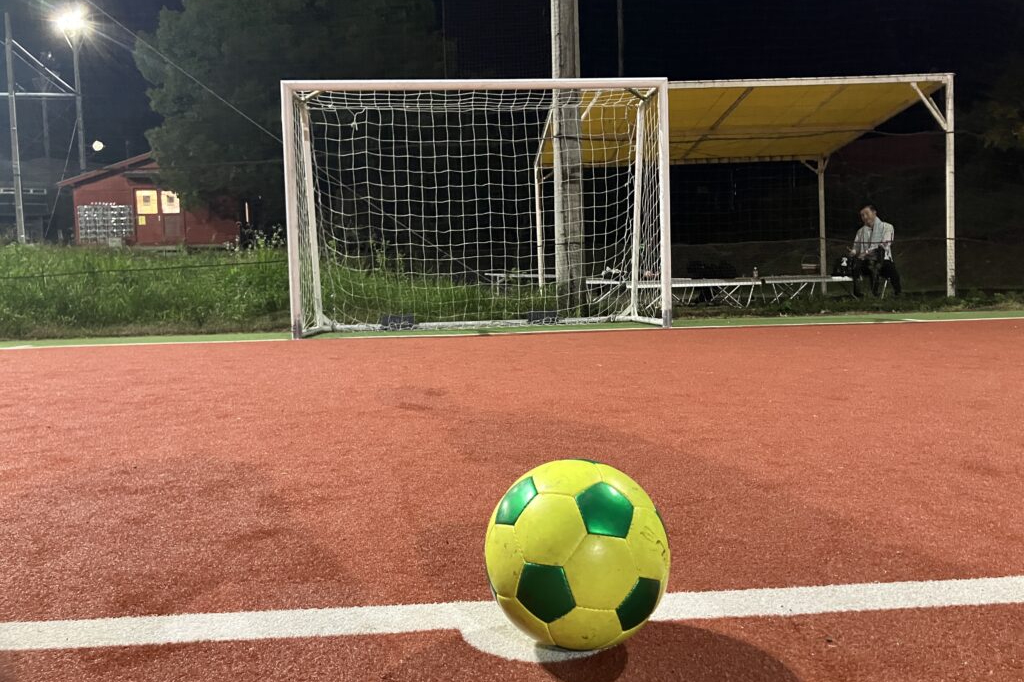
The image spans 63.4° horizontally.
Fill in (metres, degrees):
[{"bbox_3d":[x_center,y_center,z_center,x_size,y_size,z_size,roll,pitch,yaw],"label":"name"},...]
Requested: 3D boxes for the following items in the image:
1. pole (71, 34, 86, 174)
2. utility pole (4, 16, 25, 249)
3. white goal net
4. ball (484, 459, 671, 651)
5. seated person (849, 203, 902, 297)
[{"bbox_3d":[-17.494,-8.256,33.733,0.240,8.040,0.240,-2,4,0],"label":"pole"},{"bbox_3d":[-17.229,-7.319,28.738,0.230,7.900,0.230,-2,4,0],"label":"utility pole"},{"bbox_3d":[-0.293,-1.137,7.429,3.160,2.080,1.200,-2,4,-5],"label":"white goal net"},{"bbox_3d":[0.073,0.237,0.927,0.206,0.206,0.206,-2,4,0],"label":"ball"},{"bbox_3d":[4.526,-1.119,10.300,0.620,1.140,0.680,0,4,27],"label":"seated person"}]

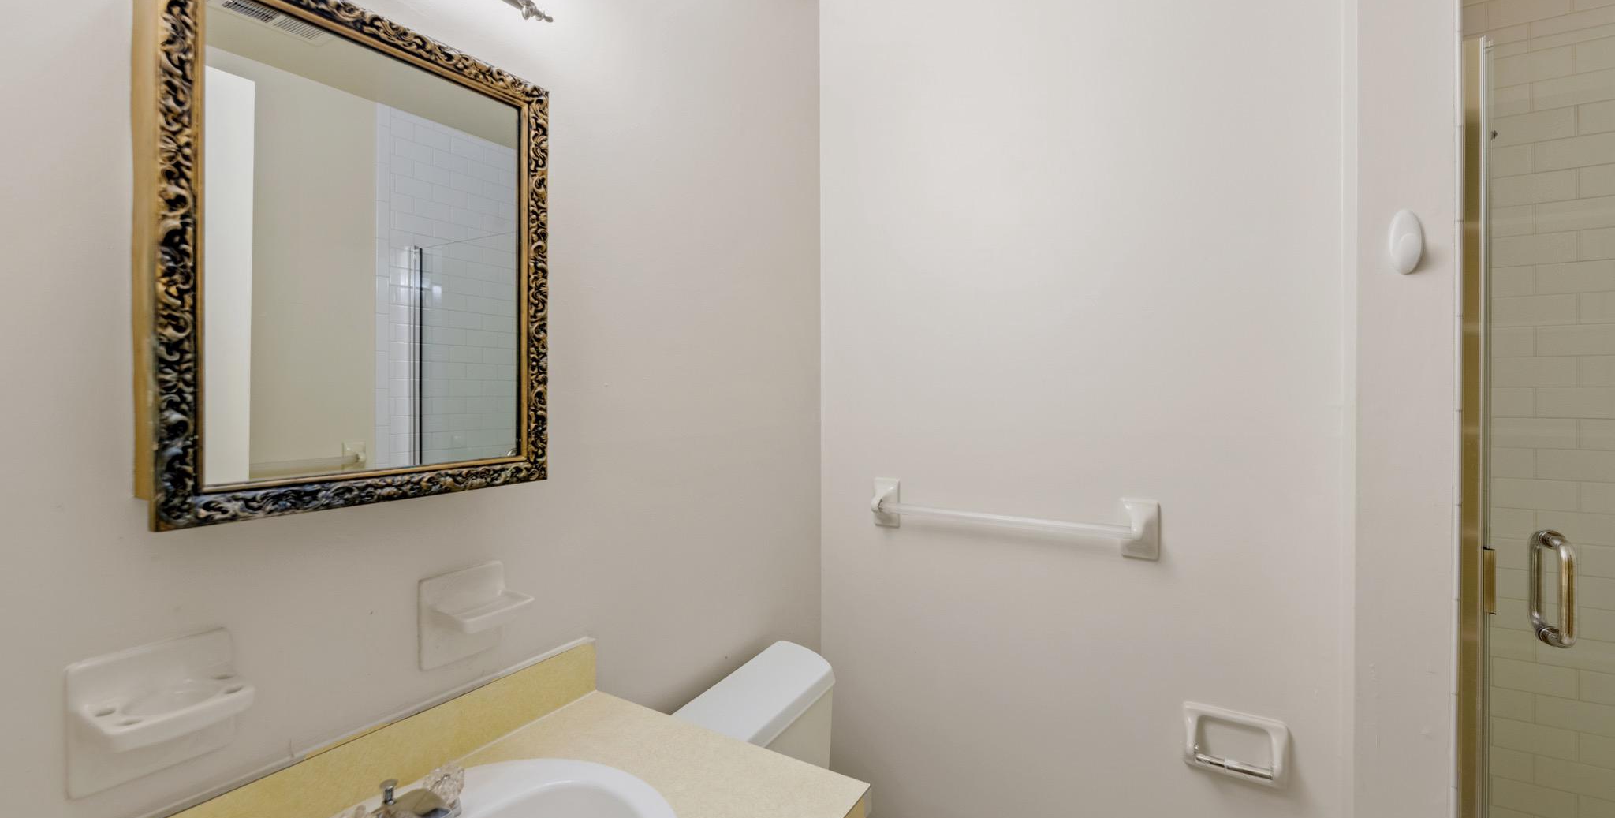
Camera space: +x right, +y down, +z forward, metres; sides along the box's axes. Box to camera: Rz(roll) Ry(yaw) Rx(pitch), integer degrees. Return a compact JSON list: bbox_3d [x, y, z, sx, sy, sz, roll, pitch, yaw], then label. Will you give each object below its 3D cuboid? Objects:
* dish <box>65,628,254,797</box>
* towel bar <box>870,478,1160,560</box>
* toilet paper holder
[{"bbox_3d":[-0.631,0.307,0.622,0.088,0.125,0.123,1,1,31],"label":"dish"},{"bbox_3d":[0.459,0.262,1.516,0.678,0.130,0.077,1,1,31],"label":"towel bar"},{"bbox_3d":[0.869,0.699,1.276,0.175,0.131,0.075,1,1,31],"label":"toilet paper holder"}]

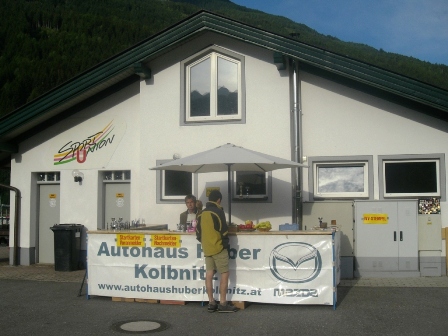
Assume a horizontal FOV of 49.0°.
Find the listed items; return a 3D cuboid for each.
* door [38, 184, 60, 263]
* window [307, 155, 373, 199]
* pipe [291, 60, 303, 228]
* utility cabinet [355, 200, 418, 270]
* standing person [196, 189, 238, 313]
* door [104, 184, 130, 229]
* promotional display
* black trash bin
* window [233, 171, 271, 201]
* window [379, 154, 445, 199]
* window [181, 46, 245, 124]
[{"bbox_3d":[-4.436,1.436,12.659,0.748,2.025,0.070,-1,-4,13],"label":"door"},{"bbox_3d":[2.577,0.236,10.875,1.392,0.975,0.140,-1,-4,13],"label":"window"},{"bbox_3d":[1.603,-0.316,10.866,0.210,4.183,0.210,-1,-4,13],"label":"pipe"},{"bbox_3d":[3.418,1.459,10.432,1.266,1.525,0.380,-1,-4,13],"label":"utility cabinet"},{"bbox_3d":[-0.102,1.228,7.375,0.550,1.770,0.450,-3,-5,40],"label":"standing person"},{"bbox_3d":[-2.599,1.382,12.213,0.826,2.043,0.100,-1,-4,14],"label":"door"},{"bbox_3d":[-0.338,1.543,7.660,4.021,1.013,0.060,-2,-4,16],"label":"promotional display"},{"bbox_3d":[-3.676,1.861,11.563,0.540,1.060,0.660,-1,-4,11],"label":"black trash bin"},{"bbox_3d":[0.624,0.318,11.057,0.937,0.938,0.150,-1,-4,14],"label":"window"},{"bbox_3d":[3.987,0.216,10.449,1.330,0.995,0.150,-1,-4,14],"label":"window"},{"bbox_3d":[-0.256,-1.916,11.405,1.573,1.873,0.150,-1,-4,14],"label":"window"}]

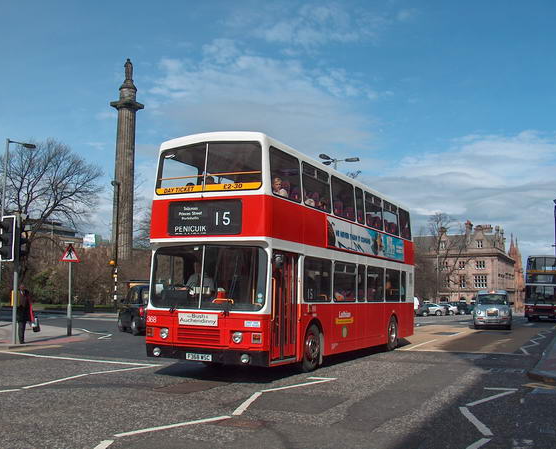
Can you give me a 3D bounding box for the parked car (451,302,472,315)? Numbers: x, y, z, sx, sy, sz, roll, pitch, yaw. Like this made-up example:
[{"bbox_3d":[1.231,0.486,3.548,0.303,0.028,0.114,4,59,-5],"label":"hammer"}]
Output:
[{"bbox_3d":[21.329,10.118,77.000,4.200,1.480,1.750,0,-6,9],"label":"parked car"}]

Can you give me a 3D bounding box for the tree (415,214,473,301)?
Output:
[{"bbox_3d":[22.605,5.159,87.000,8.000,13.300,8.000,1,-6,0],"label":"tree"}]

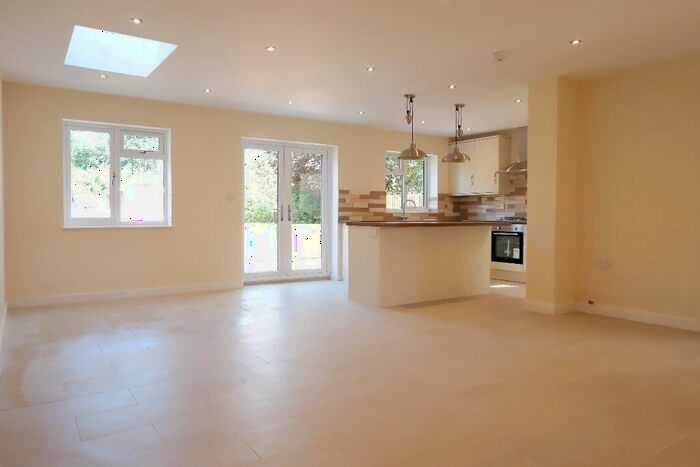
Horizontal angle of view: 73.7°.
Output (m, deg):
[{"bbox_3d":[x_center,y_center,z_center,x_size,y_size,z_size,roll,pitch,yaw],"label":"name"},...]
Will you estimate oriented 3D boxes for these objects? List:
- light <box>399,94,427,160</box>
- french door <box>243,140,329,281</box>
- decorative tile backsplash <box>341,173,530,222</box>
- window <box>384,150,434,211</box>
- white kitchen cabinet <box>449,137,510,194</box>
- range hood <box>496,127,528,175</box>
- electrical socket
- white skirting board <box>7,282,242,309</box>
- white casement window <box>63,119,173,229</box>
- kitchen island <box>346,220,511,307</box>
[{"bbox_3d":[0.741,-1.265,5.564,0.325,0.749,0.325,0,2,0],"label":"light"},{"bbox_3d":[-0.996,-0.314,7.251,1.527,2.123,0.108,-1,2,-33],"label":"french door"},{"bbox_3d":[1.412,-0.564,7.402,2.669,0.788,1.756,-1,2,-33],"label":"decorative tile backsplash"},{"bbox_3d":[0.988,-0.897,8.429,1.209,1.044,0.158,-1,2,-33],"label":"window"},{"bbox_3d":[2.268,-1.143,8.224,0.315,0.951,1.172,-1,2,-33],"label":"white kitchen cabinet"},{"bbox_3d":[2.715,-1.344,7.362,0.492,0.768,0.611,-1,2,-33],"label":"range hood"},{"bbox_3d":[2.514,0.298,4.637,0.015,0.094,0.146,-1,2,-33],"label":"electrical socket"},{"bbox_3d":[-2.634,0.756,5.856,2.694,0.085,0.023,-1,2,-33],"label":"white skirting board"},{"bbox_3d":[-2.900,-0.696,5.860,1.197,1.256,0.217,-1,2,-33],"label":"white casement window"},{"bbox_3d":[1.026,0.329,5.910,2.137,0.916,0.729,-1,2,-33],"label":"kitchen island"}]

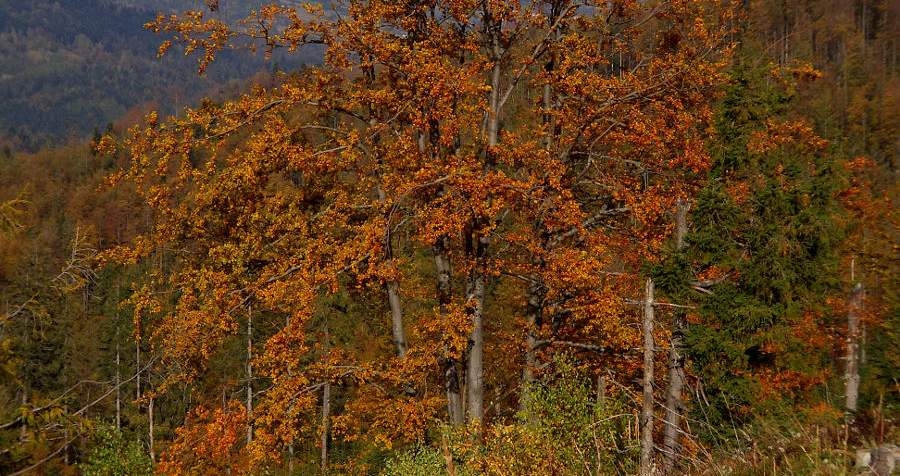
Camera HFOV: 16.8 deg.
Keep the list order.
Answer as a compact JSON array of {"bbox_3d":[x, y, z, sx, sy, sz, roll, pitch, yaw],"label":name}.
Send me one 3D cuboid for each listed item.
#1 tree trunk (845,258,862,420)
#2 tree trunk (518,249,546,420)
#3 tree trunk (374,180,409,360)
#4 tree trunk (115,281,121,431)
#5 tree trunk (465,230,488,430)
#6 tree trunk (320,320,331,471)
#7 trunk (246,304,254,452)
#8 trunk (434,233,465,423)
[{"bbox_3d":[6.611,1.670,49.799,0.180,2.705,0.180,1,9,0],"label":"tree trunk"},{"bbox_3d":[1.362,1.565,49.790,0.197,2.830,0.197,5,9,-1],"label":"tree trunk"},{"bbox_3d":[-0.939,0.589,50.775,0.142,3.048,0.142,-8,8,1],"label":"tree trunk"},{"bbox_3d":[-9.960,3.554,91.656,0.084,4.615,0.084,1,9,0],"label":"tree trunk"},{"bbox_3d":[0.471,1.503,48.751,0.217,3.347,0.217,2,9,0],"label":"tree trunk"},{"bbox_3d":[-2.927,3.698,71.720,0.118,3.764,0.118,2,9,0],"label":"tree trunk"},{"bbox_3d":[-5.359,3.717,81.703,0.108,3.982,0.108,0,9,0],"label":"trunk"},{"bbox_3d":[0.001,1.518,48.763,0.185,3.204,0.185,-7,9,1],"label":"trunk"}]

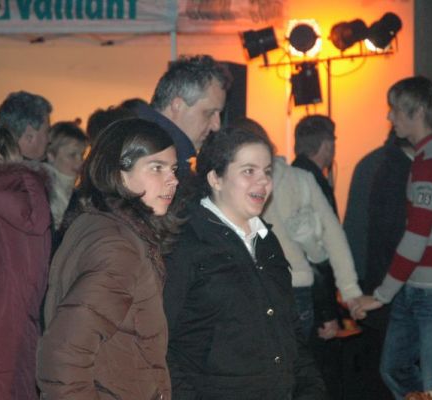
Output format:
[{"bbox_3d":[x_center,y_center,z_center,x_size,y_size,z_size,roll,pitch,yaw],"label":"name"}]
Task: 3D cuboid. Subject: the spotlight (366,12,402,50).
[{"bbox_3d":[1.143,-1.149,12.000,0.220,0.220,0.300,-1,-23,-23],"label":"spotlight"}]

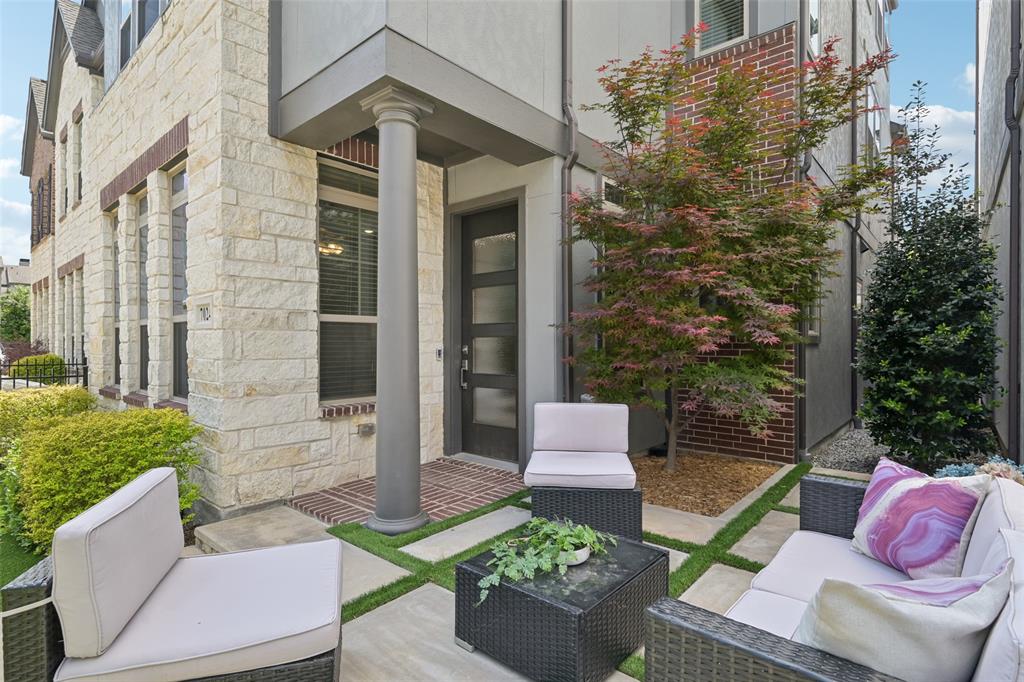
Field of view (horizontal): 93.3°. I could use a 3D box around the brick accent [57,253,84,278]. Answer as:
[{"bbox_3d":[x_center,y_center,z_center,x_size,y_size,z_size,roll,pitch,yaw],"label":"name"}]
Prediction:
[{"bbox_3d":[-9.359,-1.565,10.302,3.100,0.250,0.130,0,1,40],"label":"brick accent"}]

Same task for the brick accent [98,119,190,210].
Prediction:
[{"bbox_3d":[-3.596,-1.601,4.687,3.020,0.250,0.110,0,0,40],"label":"brick accent"}]

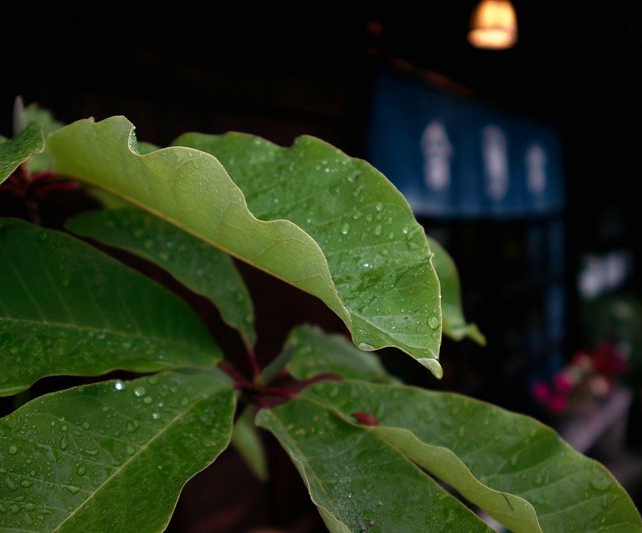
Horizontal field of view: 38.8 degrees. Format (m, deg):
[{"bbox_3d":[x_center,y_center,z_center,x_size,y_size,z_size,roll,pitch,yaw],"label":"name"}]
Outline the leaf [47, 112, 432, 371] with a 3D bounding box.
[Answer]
[{"bbox_3d":[-0.031,-0.038,0.523,0.281,0.074,0.107,26,14,25],"label":"leaf"}]

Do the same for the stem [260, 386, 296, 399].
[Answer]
[{"bbox_3d":[-0.028,0.082,0.593,0.025,0.005,0.005,8,0,26],"label":"stem"}]

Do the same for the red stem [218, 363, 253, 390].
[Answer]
[{"bbox_3d":[-0.056,0.072,0.598,0.025,0.005,0.005,37,0,-12],"label":"red stem"}]

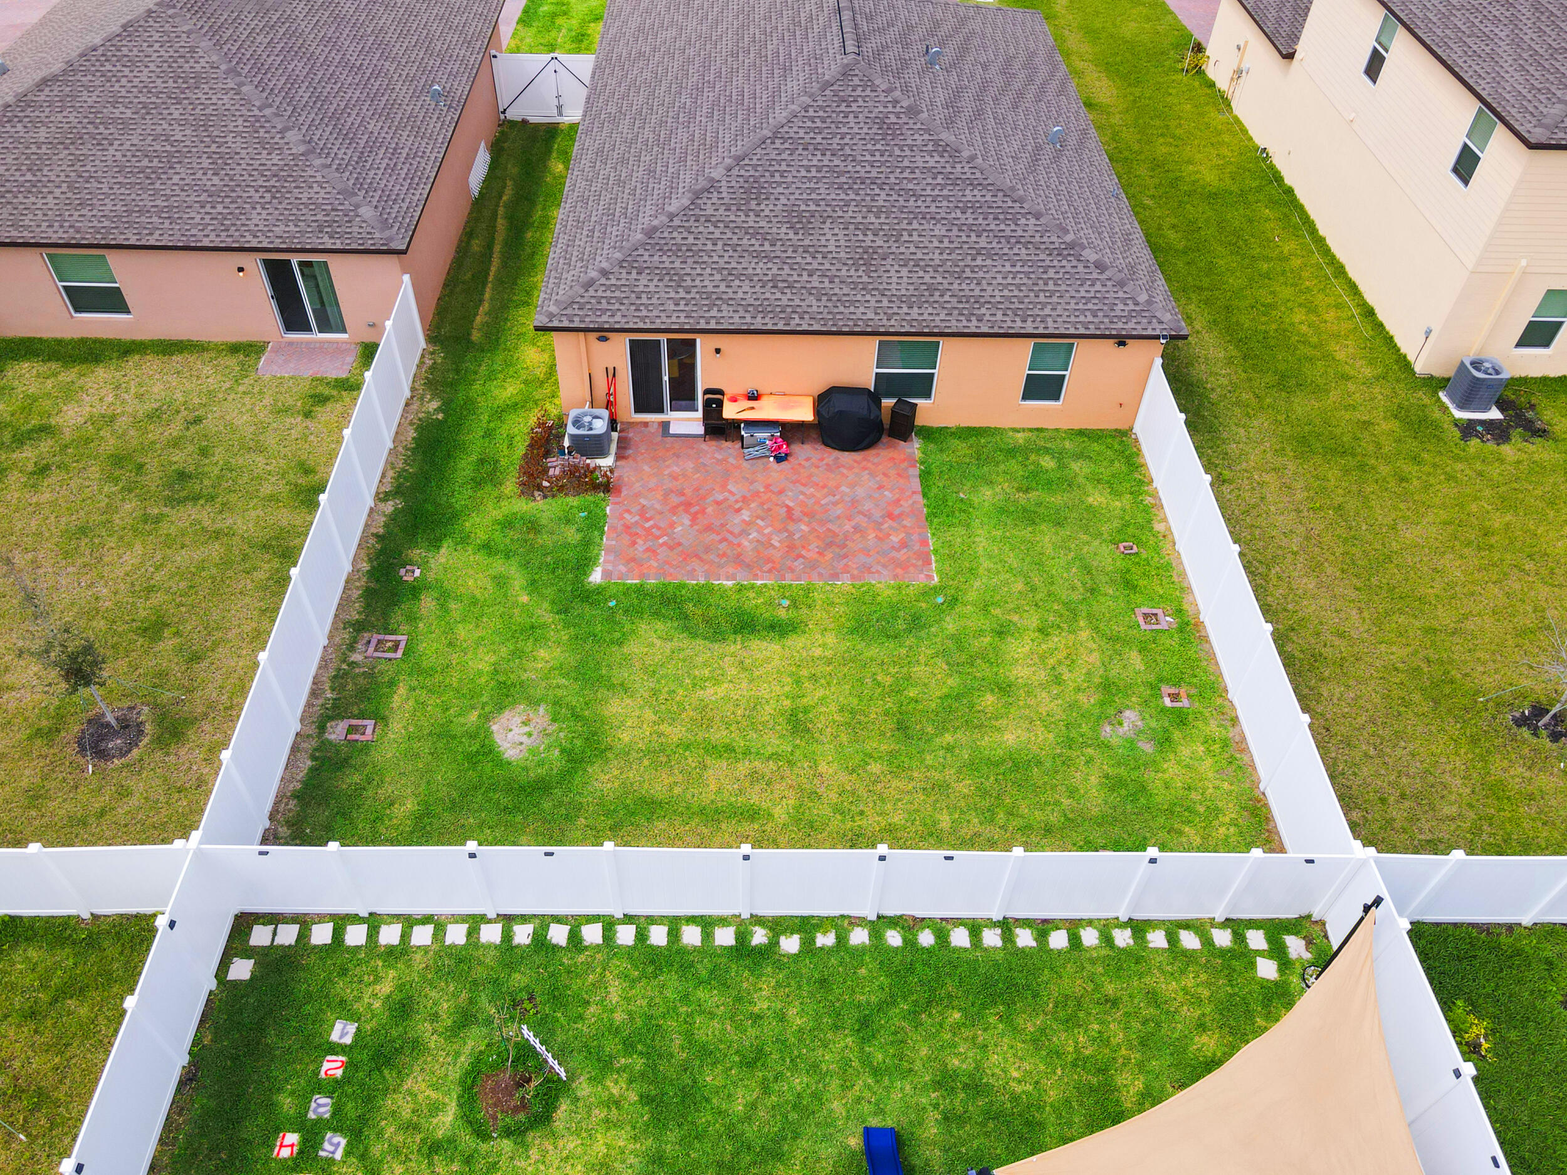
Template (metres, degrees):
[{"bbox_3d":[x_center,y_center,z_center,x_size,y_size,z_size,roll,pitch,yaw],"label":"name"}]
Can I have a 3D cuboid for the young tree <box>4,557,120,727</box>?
[{"bbox_3d":[-10.954,0.966,16.458,1.150,3.800,1.150,1,46,-1],"label":"young tree"}]

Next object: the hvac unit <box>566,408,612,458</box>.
[{"bbox_3d":[-4.047,-3.225,22.823,0.837,0.649,0.837,1,46,-1],"label":"hvac unit"}]

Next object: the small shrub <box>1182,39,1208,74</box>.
[{"bbox_3d":[14.561,-18.809,38.459,0.900,0.900,0.900,1,46,-1],"label":"small shrub"}]

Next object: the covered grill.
[{"bbox_3d":[1.406,-3.546,23.064,1.380,1.140,0.690,3,46,2],"label":"covered grill"}]

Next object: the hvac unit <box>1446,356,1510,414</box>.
[{"bbox_3d":[15.618,-4.554,24.481,0.769,0.950,0.769,1,46,-1],"label":"hvac unit"}]

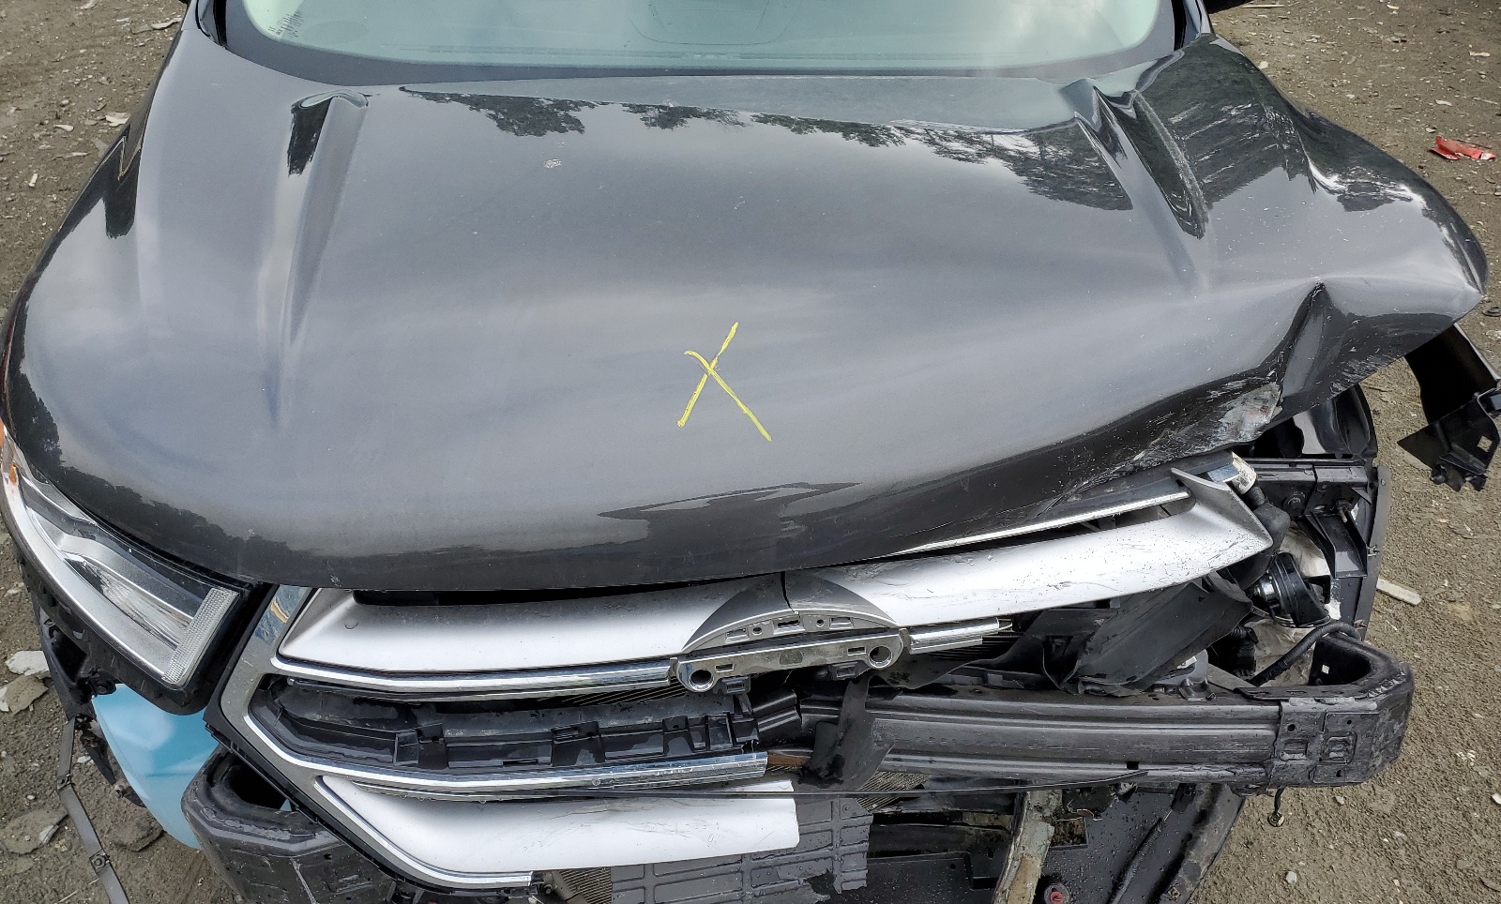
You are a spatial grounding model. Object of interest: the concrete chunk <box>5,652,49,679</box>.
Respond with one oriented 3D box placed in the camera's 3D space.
[{"bbox_3d":[-1.344,0.403,2.115,0.110,0.030,0.068,-1,35,-4],"label":"concrete chunk"}]

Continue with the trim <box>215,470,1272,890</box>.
[{"bbox_3d":[0.020,0.256,1.181,1.120,0.420,0.240,-3,35,-7],"label":"trim"}]

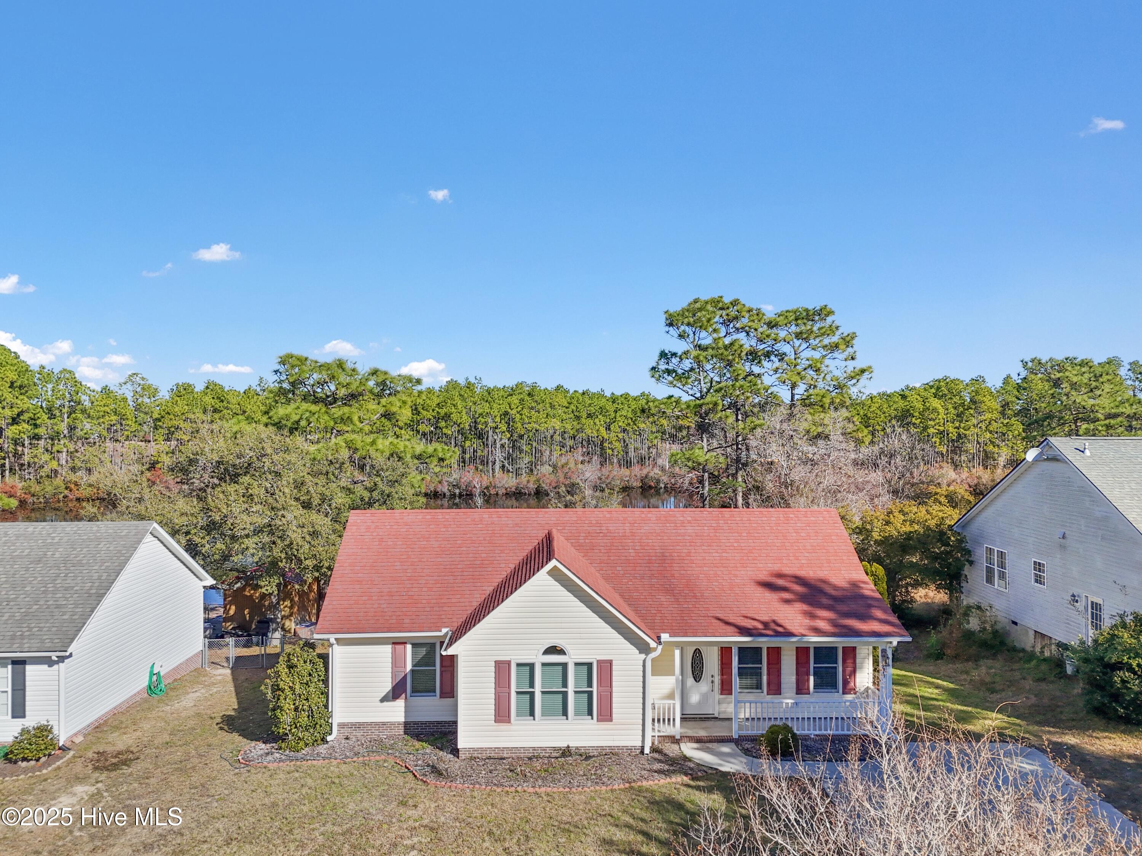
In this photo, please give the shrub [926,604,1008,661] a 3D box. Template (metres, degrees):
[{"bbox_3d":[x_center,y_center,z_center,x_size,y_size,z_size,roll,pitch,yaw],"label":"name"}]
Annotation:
[{"bbox_3d":[14.775,7.500,29.500,2.800,1.750,2.300,0,0,0],"label":"shrub"}]

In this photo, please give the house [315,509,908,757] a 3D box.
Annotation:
[{"bbox_3d":[0.861,5.254,23.838,15.383,5.492,9.583,0,0,-2],"label":"house"}]

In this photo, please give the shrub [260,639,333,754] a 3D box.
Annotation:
[{"bbox_3d":[-7.080,6.780,20.400,1.750,2.700,1.650,0,0,0],"label":"shrub"}]

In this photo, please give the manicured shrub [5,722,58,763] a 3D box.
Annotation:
[{"bbox_3d":[-13.384,7.670,19.650,1.300,0.920,1.150,0,0,0],"label":"manicured shrub"}]

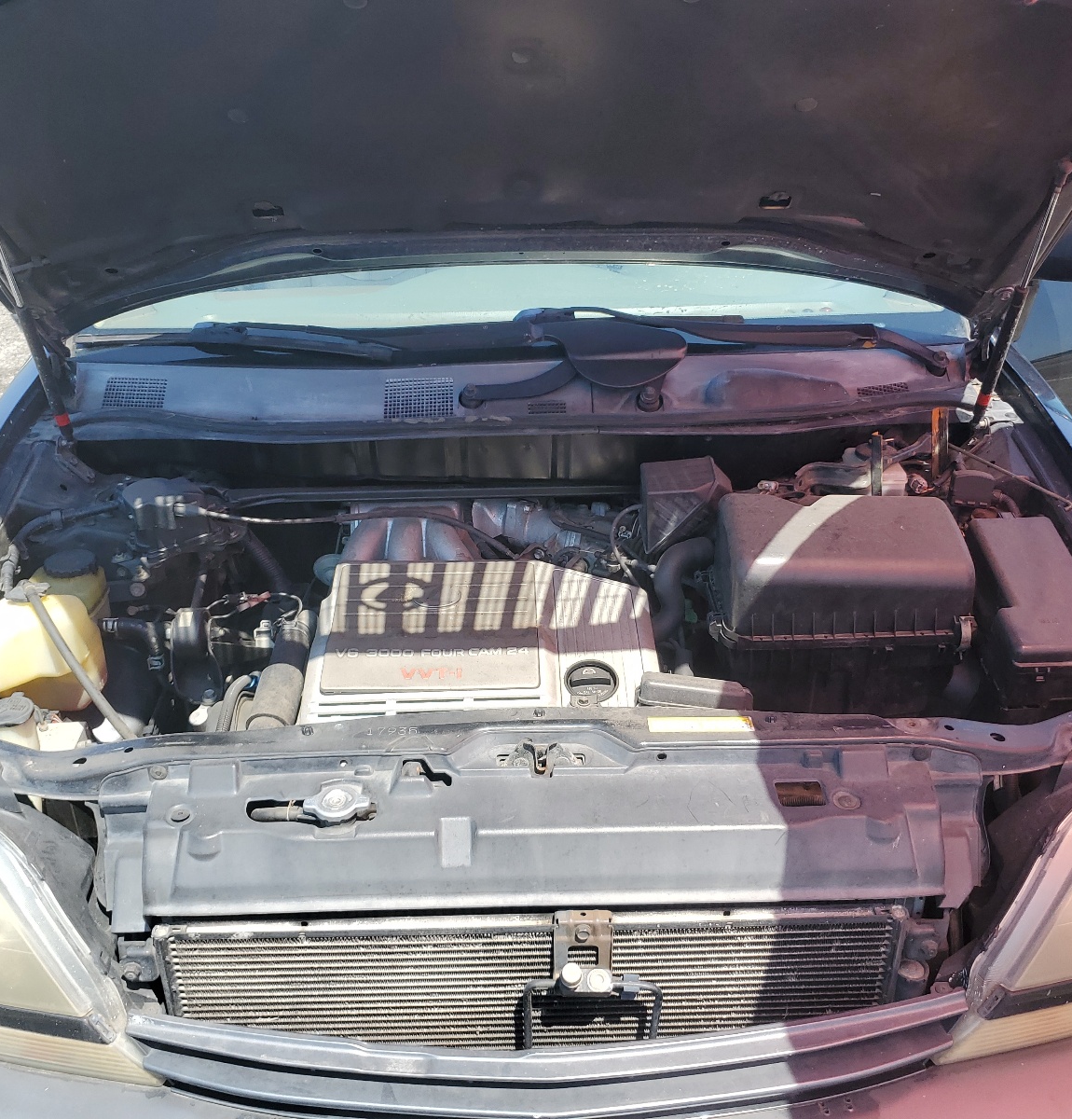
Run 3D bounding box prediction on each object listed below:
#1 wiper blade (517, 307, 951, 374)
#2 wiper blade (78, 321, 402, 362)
[{"bbox_3d":[0.325,-0.362,1.820,0.710,0.070,0.100,-1,28,0],"label":"wiper blade"},{"bbox_3d":[-0.500,-0.359,1.840,0.540,0.050,0.060,-1,28,0],"label":"wiper blade"}]

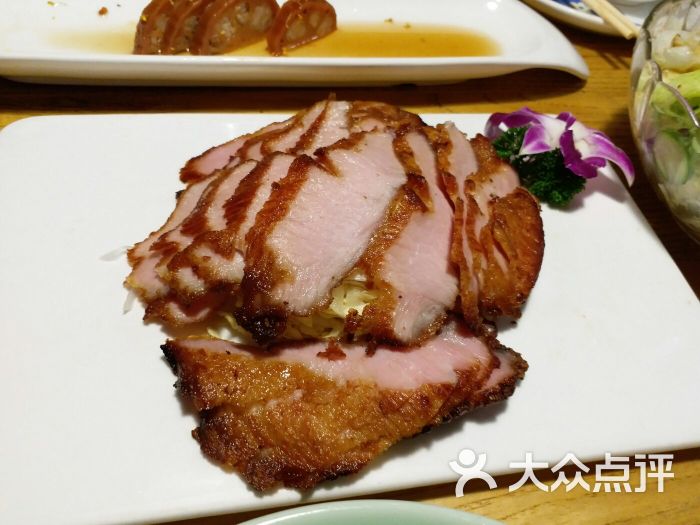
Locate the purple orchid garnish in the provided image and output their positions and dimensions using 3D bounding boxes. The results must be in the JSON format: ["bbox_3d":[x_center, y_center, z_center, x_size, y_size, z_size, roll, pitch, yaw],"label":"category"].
[{"bbox_3d":[0.101,-0.057,0.258,0.066,0.030,0.043,5,51,-5],"label":"purple orchid garnish"}]

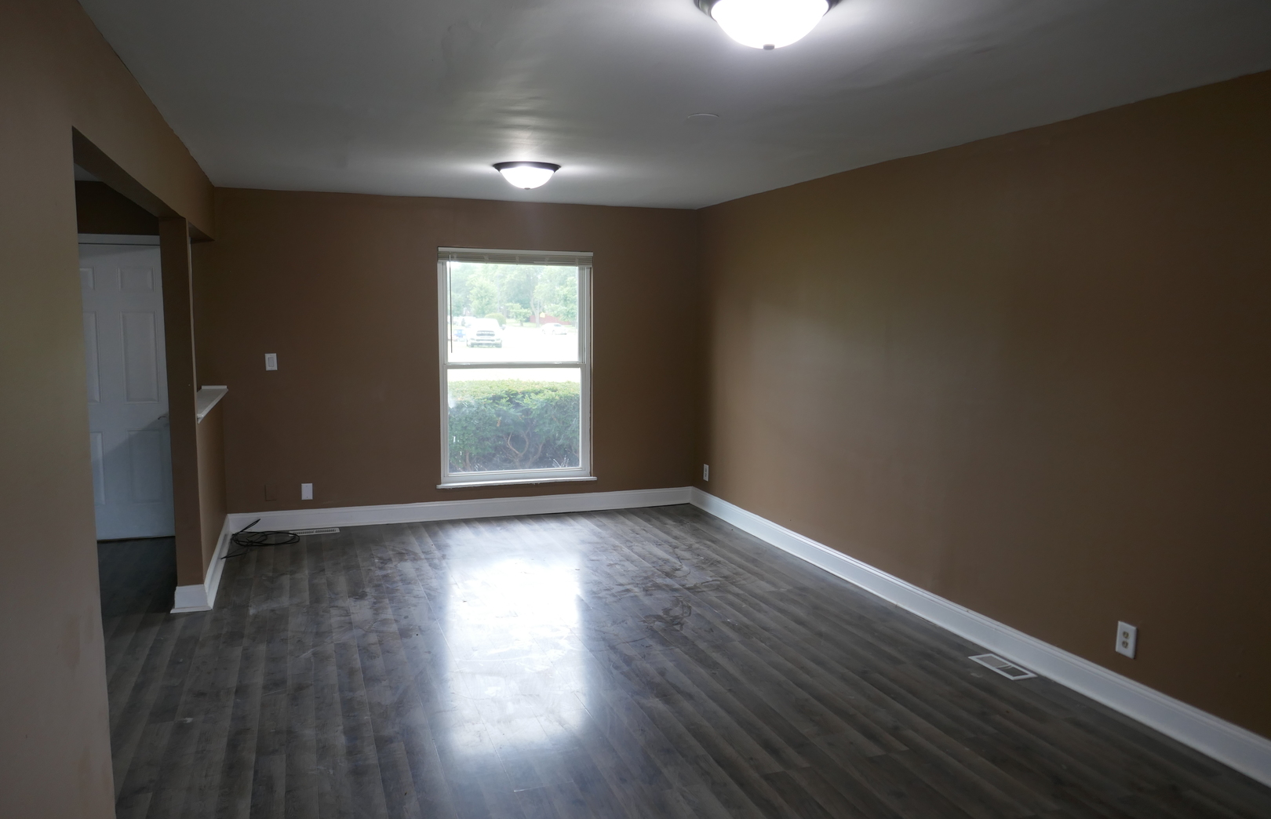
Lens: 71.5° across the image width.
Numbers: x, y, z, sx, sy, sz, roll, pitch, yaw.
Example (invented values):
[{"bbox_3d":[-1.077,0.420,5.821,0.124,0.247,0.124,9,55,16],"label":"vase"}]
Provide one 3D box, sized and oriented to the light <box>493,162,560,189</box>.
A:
[{"bbox_3d":[-0.624,-1.332,5.103,0.385,0.132,0.385,-2,7,-18],"label":"light"}]

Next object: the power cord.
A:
[{"bbox_3d":[-2.516,0.866,5.967,0.460,0.130,0.750,-2,7,-18],"label":"power cord"}]

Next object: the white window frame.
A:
[{"bbox_3d":[-0.912,-0.319,6.832,1.190,1.790,0.130,-2,7,-18],"label":"white window frame"}]

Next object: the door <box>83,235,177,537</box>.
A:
[{"bbox_3d":[-3.561,-0.100,6.029,0.880,2.020,0.045,-2,7,-18],"label":"door"}]

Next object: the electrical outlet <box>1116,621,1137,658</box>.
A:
[{"bbox_3d":[1.965,0.924,3.531,0.012,0.121,0.077,-2,7,-22],"label":"electrical outlet"}]

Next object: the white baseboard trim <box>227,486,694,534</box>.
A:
[{"bbox_3d":[-1.201,0.765,6.811,3.530,0.151,0.020,-2,7,-18],"label":"white baseboard trim"}]

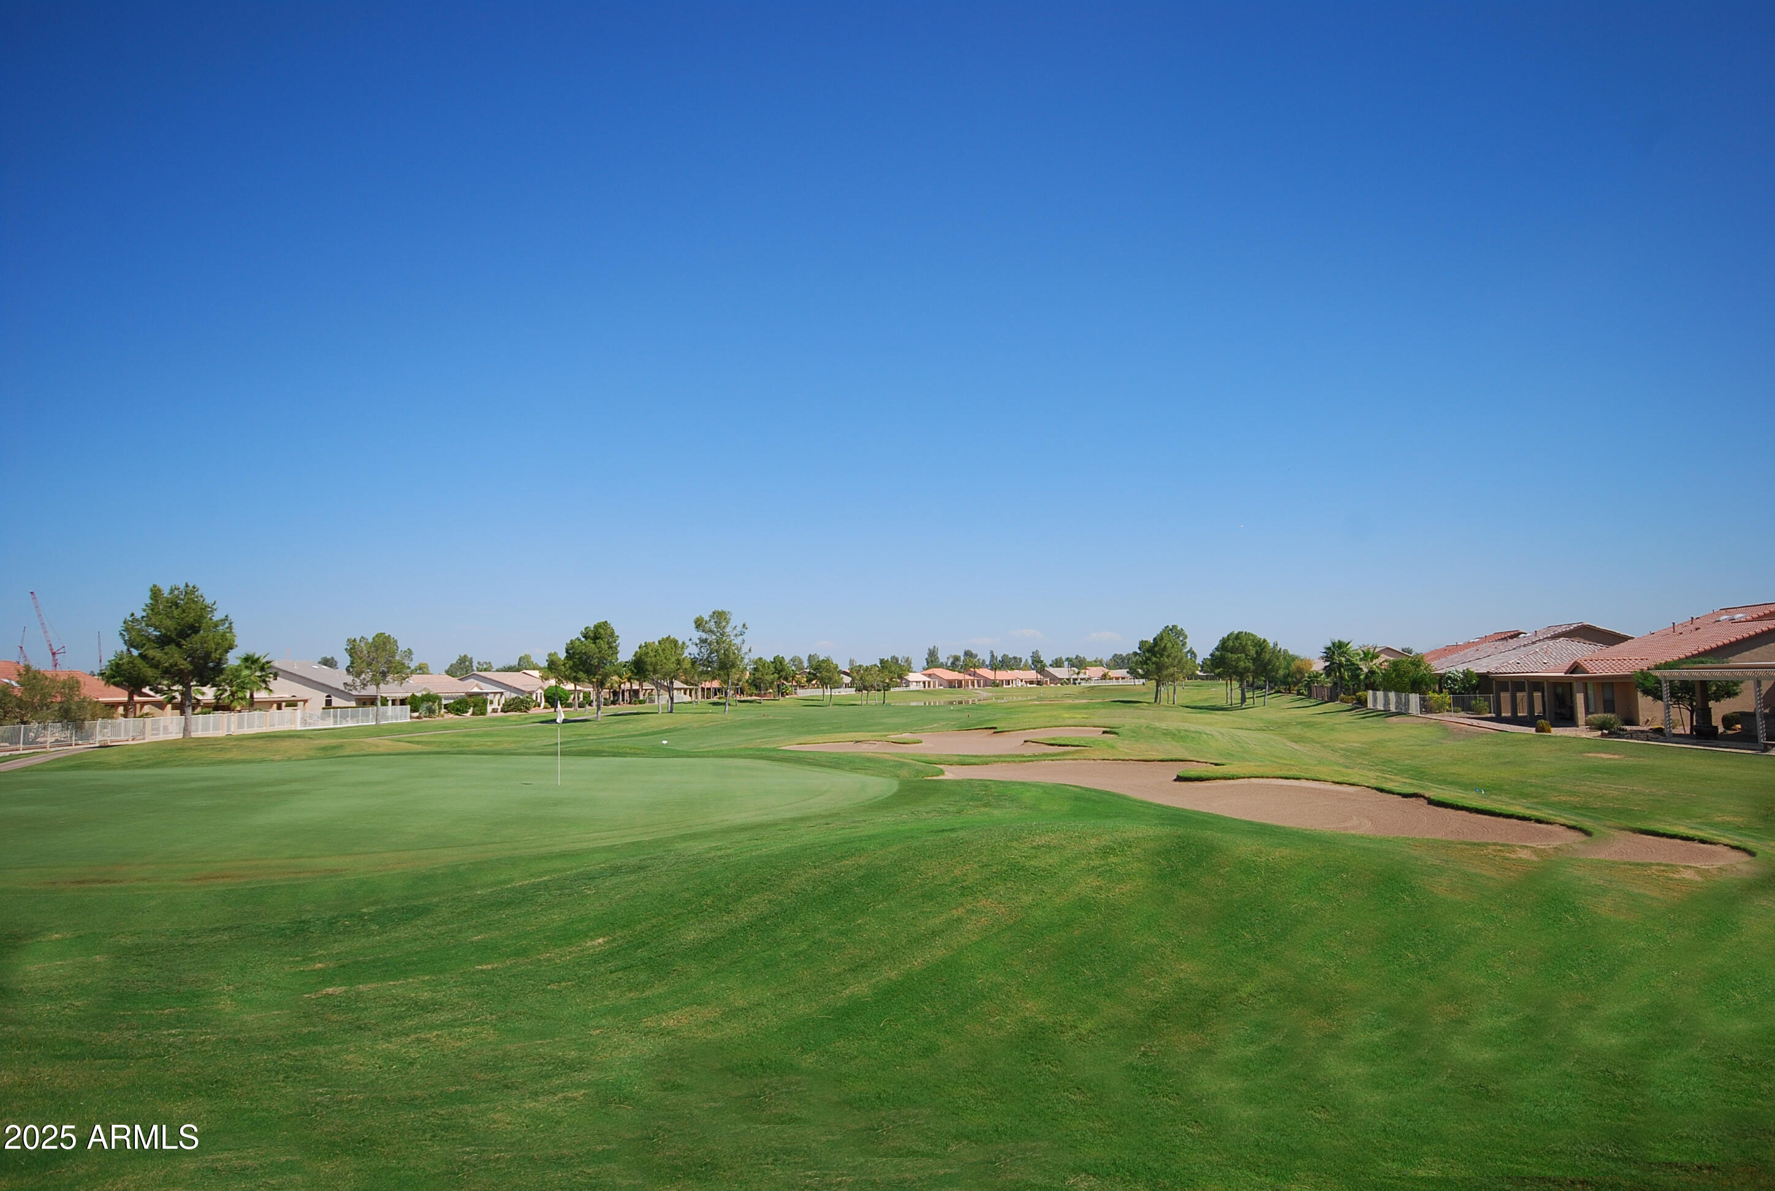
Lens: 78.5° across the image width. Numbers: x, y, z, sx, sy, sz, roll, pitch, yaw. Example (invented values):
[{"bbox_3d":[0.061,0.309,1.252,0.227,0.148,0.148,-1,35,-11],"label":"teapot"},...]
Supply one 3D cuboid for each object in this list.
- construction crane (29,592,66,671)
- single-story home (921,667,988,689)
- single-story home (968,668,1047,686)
[{"bbox_3d":[-772.520,35.730,1000.000,28.000,78.000,9.000,2,-5,-30],"label":"construction crane"},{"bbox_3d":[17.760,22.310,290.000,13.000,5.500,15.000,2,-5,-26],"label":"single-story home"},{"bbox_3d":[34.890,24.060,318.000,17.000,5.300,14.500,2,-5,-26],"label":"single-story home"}]

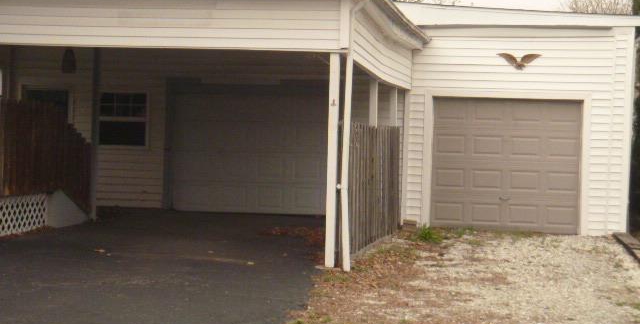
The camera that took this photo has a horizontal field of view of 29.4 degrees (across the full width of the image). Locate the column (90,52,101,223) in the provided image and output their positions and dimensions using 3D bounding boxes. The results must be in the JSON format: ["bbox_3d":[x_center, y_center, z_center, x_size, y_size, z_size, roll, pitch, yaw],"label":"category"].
[{"bbox_3d":[-3.429,-0.449,18.716,0.088,2.700,0.088,2,1,10],"label":"column"}]

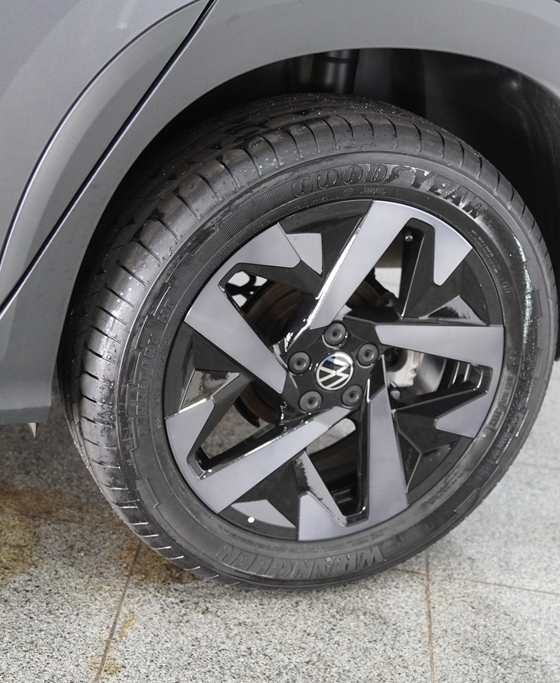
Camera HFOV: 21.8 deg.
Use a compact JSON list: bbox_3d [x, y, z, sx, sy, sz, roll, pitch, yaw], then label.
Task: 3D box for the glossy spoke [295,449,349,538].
[{"bbox_3d":[0.050,0.207,1.917,0.073,0.149,0.042,-19,28,-15],"label":"glossy spoke"}]

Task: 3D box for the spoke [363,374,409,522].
[{"bbox_3d":[0.141,0.141,1.925,0.067,0.212,0.038,-8,25,-20],"label":"spoke"}]

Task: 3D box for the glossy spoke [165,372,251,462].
[{"bbox_3d":[-0.093,0.092,1.809,0.082,0.131,0.045,20,13,-29],"label":"glossy spoke"}]

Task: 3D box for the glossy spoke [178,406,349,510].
[{"bbox_3d":[-0.011,0.143,1.863,0.226,0.087,0.040,-28,30,-10],"label":"glossy spoke"}]

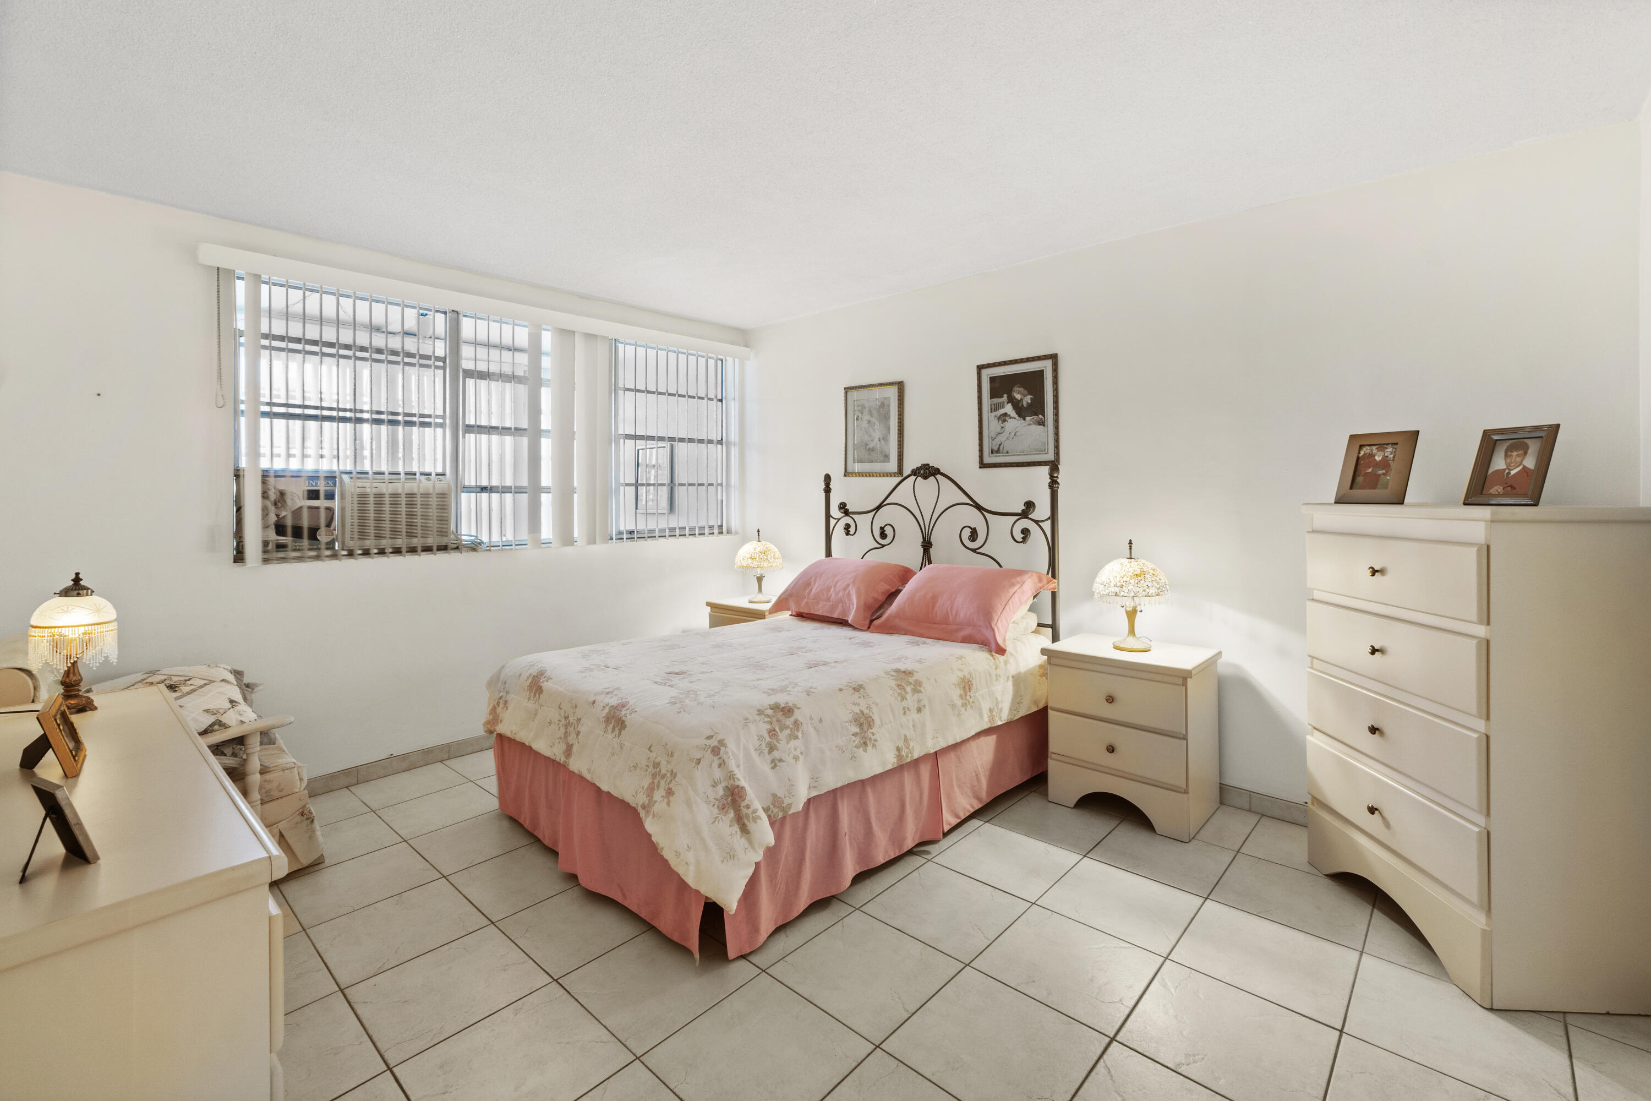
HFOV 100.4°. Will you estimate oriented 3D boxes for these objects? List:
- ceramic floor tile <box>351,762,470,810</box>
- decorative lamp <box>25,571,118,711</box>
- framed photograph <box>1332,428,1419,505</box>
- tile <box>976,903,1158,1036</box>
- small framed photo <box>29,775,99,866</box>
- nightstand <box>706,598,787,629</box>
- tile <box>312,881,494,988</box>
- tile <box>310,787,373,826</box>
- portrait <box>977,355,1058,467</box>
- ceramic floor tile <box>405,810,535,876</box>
[{"bbox_3d":[-1.971,1.115,3.268,0.400,0.010,0.400,2,5,42],"label":"ceramic floor tile"},{"bbox_3d":[-1.968,0.241,1.801,0.155,0.356,0.155,2,5,42],"label":"decorative lamp"},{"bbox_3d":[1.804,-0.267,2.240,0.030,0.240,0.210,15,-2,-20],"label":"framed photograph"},{"bbox_3d":[0.694,1.181,1.968,0.405,0.010,0.405,2,4,42],"label":"tile"},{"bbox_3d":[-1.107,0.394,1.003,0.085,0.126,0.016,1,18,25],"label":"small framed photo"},{"bbox_3d":[-0.475,0.693,4.648,0.600,0.680,0.460,2,4,42],"label":"nightstand"},{"bbox_3d":[-1.327,1.165,2.145,0.395,0.010,0.395,3,4,42],"label":"tile"},{"bbox_3d":[-2.273,1.149,3.002,0.405,0.010,0.405,2,4,42],"label":"tile"},{"bbox_3d":[0.966,-0.696,3.492,0.445,0.545,0.025,3,4,42],"label":"portrait"},{"bbox_3d":[-1.379,1.155,2.748,0.405,0.010,0.405,2,4,42],"label":"ceramic floor tile"}]

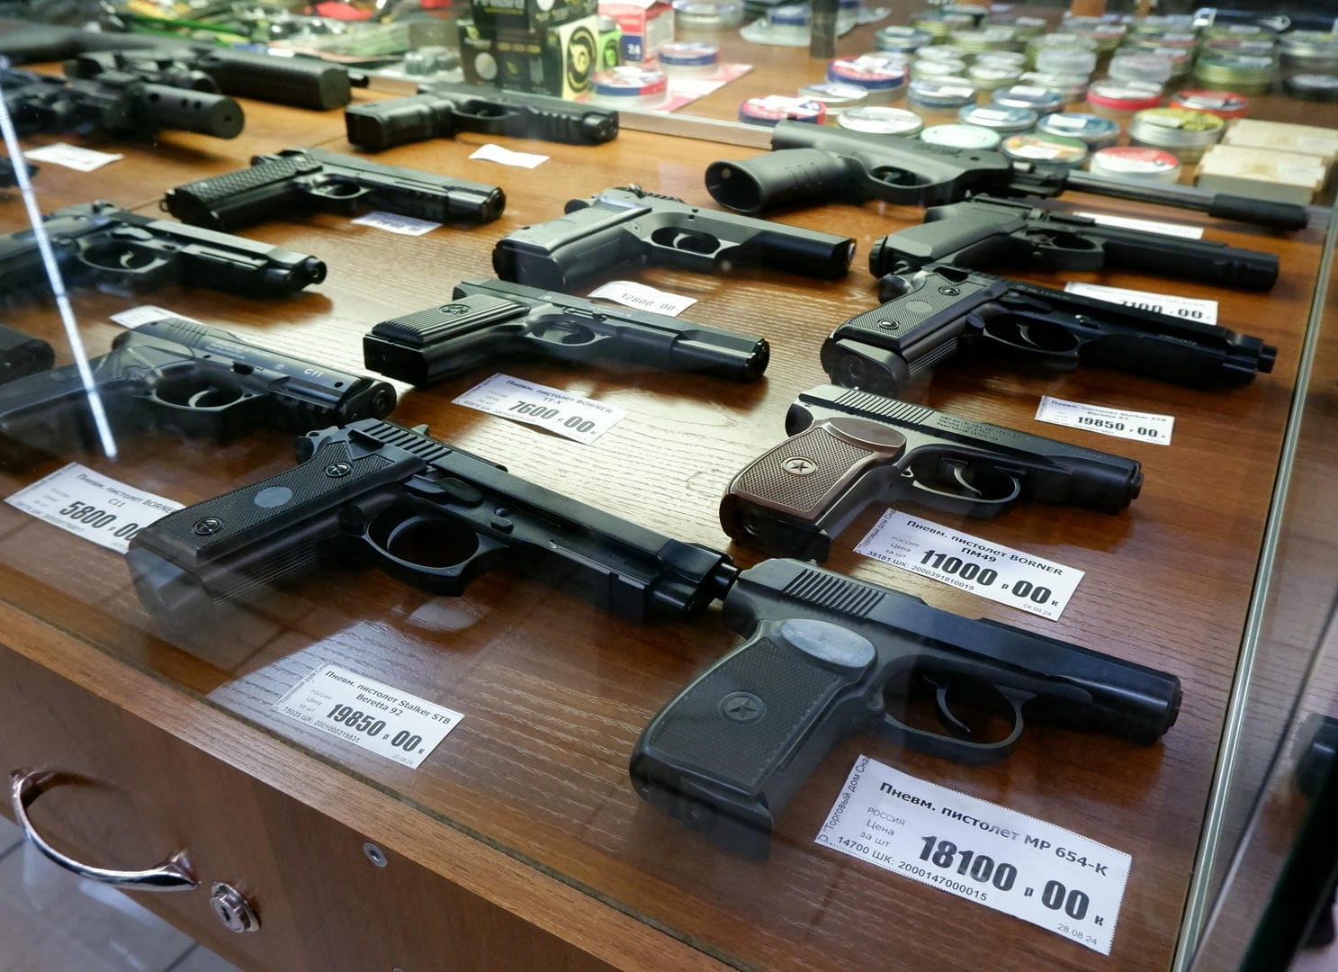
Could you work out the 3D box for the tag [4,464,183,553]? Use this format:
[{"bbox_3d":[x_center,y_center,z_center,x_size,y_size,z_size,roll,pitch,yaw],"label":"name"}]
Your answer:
[{"bbox_3d":[-0.260,0.008,0.481,0.087,0.002,0.038,18,40,24],"label":"tag"}]

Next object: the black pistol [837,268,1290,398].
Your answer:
[{"bbox_3d":[0.204,-0.074,0.564,0.213,0.037,0.139,18,40,24],"label":"black pistol"}]

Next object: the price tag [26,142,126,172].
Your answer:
[{"bbox_3d":[-0.510,-0.282,0.904,0.090,0.005,0.037,17,38,25],"label":"price tag"}]

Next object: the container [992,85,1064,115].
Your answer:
[{"bbox_3d":[0.308,-0.328,0.907,0.059,0.013,0.059,0,36,0],"label":"container"}]

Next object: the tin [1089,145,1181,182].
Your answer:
[{"bbox_3d":[0.352,-0.237,0.796,0.059,0.021,0.059,13,37,20],"label":"tin"}]

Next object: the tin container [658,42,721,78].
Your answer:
[{"bbox_3d":[0.021,-0.427,1.060,0.063,0.020,0.063,-1,35,1],"label":"tin container"}]

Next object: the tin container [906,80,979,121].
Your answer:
[{"bbox_3d":[0.241,-0.342,0.933,0.059,0.020,0.059,-1,35,1],"label":"tin container"}]

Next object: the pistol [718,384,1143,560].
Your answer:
[{"bbox_3d":[0.112,0.007,0.442,0.162,0.031,0.125,13,34,20],"label":"pistol"}]

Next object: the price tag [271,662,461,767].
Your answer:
[{"bbox_3d":[-0.106,0.080,0.371,0.063,0.003,0.027,15,38,22],"label":"price tag"}]

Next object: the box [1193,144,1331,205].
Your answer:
[{"bbox_3d":[0.427,-0.224,0.760,0.078,0.014,0.075,13,38,18],"label":"box"}]

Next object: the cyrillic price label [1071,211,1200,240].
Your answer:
[{"bbox_3d":[0.330,-0.181,0.742,0.087,0.002,0.038,13,38,17],"label":"cyrillic price label"}]

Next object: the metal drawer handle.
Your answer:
[{"bbox_3d":[-0.257,0.151,0.454,0.121,0.022,0.025,17,39,24],"label":"metal drawer handle"}]

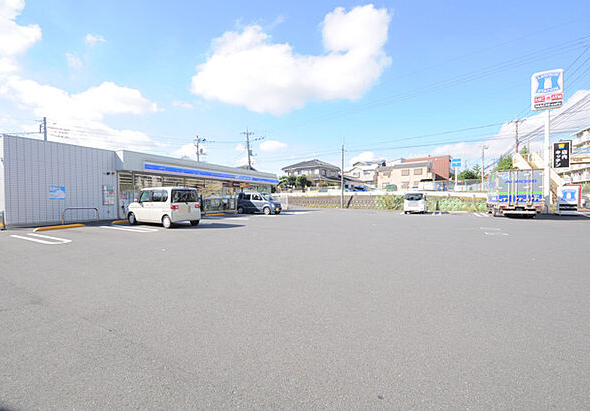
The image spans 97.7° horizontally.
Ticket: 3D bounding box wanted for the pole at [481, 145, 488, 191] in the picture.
[{"bbox_3d":[30.001,-5.662,40.914,0.600,7.900,0.400,0,1,29],"label":"pole"}]

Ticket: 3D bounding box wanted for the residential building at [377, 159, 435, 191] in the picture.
[{"bbox_3d":[23.600,-5.538,55.036,10.200,7.000,5.800,2,3,40],"label":"residential building"}]

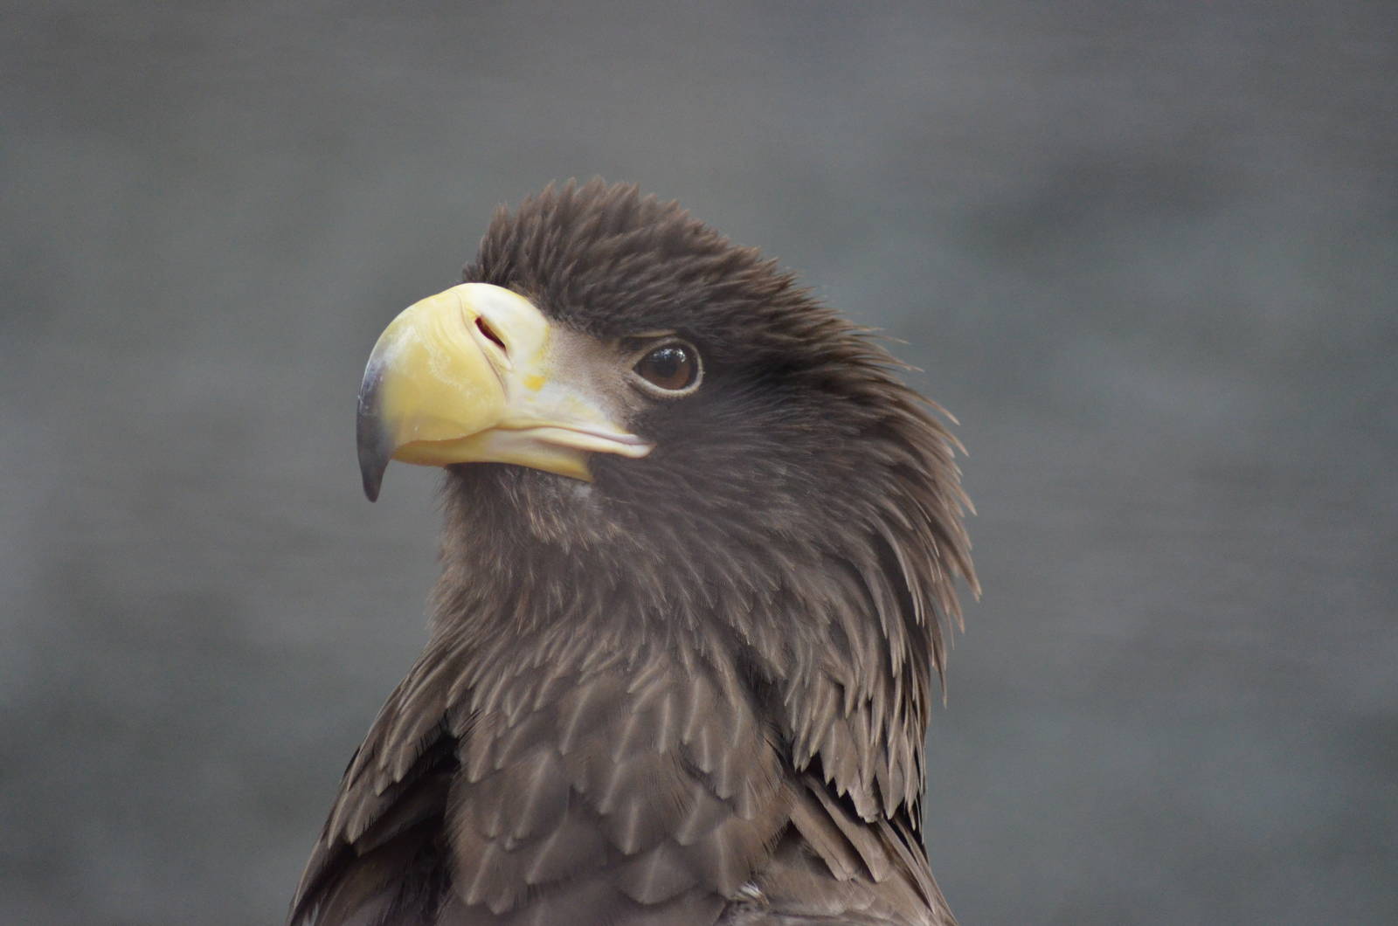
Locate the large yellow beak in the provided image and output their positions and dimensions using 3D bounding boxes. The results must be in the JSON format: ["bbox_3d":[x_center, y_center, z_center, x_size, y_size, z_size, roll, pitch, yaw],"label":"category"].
[{"bbox_3d":[-0.069,-0.024,4.200,0.098,0.071,0.050,0,0,-32],"label":"large yellow beak"}]

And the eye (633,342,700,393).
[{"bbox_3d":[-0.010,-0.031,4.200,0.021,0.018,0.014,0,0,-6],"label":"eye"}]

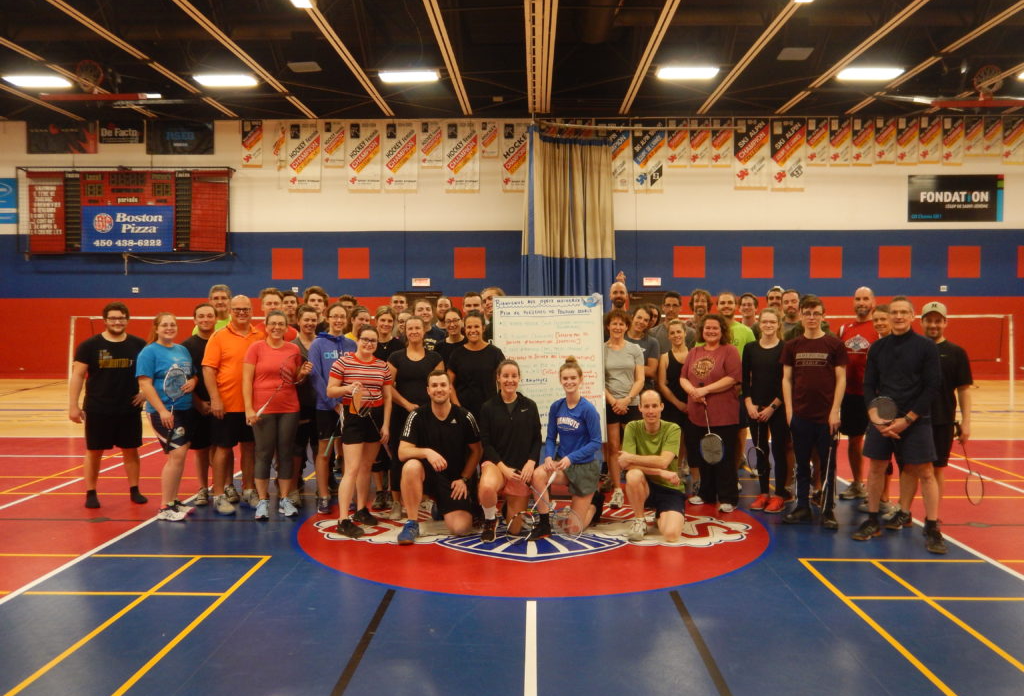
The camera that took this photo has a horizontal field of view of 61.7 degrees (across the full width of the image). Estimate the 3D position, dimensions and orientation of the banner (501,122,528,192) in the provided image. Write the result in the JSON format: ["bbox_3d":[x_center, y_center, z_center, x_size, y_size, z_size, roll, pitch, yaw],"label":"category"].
[{"bbox_3d":[0.171,-4.487,20.184,0.788,1.672,0.040,0,2,1],"label":"banner"}]

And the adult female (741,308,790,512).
[{"bbox_3d":[2.107,0.499,7.130,0.420,1.652,0.330,1,2,19],"label":"adult female"}]

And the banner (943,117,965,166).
[{"bbox_3d":[10.563,-4.941,20.545,0.493,1.171,0.050,0,2,1],"label":"banner"}]

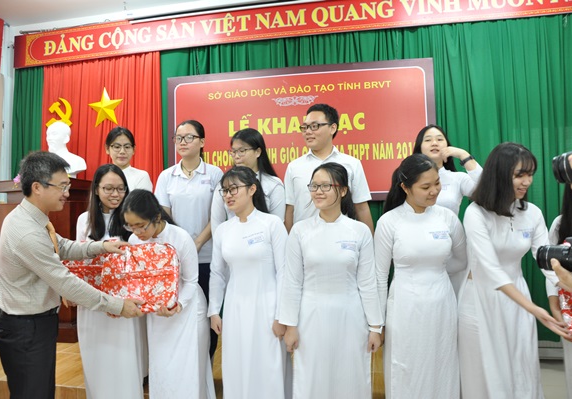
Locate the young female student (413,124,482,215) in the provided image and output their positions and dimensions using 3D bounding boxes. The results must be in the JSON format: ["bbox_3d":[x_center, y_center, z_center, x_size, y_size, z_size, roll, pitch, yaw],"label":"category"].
[{"bbox_3d":[0.959,0.338,2.640,0.470,1.566,0.320,-1,-3,14],"label":"young female student"}]

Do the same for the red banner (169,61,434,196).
[{"bbox_3d":[0.074,-0.589,4.133,2.507,1.238,0.040,-1,-3,12],"label":"red banner"}]

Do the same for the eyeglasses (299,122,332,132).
[{"bbox_3d":[0.174,-0.410,2.560,0.142,0.045,0.140,-3,-4,43],"label":"eyeglasses"}]

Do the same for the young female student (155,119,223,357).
[{"bbox_3d":[-0.586,0.324,2.728,0.440,1.636,0.290,-1,-3,-2],"label":"young female student"}]

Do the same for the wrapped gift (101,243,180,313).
[{"bbox_3d":[-0.655,0.354,2.030,0.340,0.295,0.160,-1,-3,3],"label":"wrapped gift"}]

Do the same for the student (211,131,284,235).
[{"bbox_3d":[-0.223,0.355,2.660,0.450,1.559,0.290,-2,-3,20],"label":"student"}]

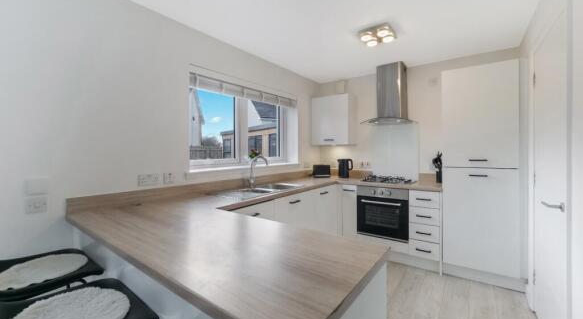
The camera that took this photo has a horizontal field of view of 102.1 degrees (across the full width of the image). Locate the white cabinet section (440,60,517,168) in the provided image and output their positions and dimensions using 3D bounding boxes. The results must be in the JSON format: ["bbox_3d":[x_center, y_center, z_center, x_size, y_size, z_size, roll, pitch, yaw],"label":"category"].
[{"bbox_3d":[1.994,-0.416,2.530,0.594,0.983,0.585,0,1,37],"label":"white cabinet section"}]

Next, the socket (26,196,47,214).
[{"bbox_3d":[-1.446,0.259,1.336,0.012,0.088,0.088,0,1,36],"label":"socket"}]

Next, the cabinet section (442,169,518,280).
[{"bbox_3d":[2.007,0.579,2.543,0.594,1.003,0.585,0,1,37],"label":"cabinet section"}]

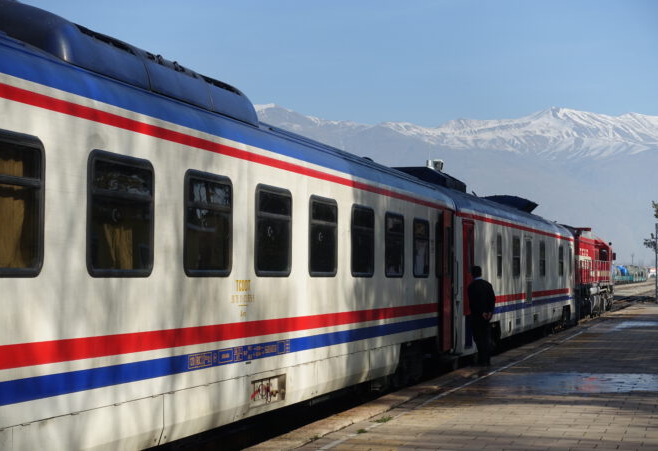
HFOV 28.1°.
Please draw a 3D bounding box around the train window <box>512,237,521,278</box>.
[{"bbox_3d":[4.626,0.796,32.498,0.080,1.020,1.300,-1,-2,16],"label":"train window"}]

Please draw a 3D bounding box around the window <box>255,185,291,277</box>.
[{"bbox_3d":[-0.608,0.069,14.103,0.080,0.975,1.270,-1,-2,16],"label":"window"}]

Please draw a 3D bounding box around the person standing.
[{"bbox_3d":[2.671,1.580,22.950,0.540,1.740,0.380,2,-3,-42],"label":"person standing"}]

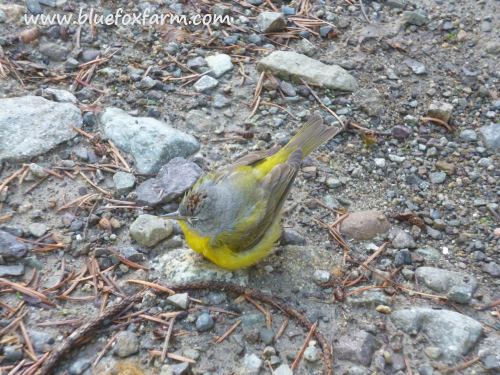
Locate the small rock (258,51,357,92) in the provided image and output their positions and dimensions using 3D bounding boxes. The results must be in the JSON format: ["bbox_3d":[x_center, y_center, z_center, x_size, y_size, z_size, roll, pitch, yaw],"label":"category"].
[{"bbox_3d":[0.034,-0.070,0.601,0.063,0.016,0.025,18,48,17],"label":"small rock"}]

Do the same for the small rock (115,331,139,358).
[{"bbox_3d":[-0.057,0.073,0.462,0.011,0.010,0.014,0,45,0],"label":"small rock"}]

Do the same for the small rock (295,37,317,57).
[{"bbox_3d":[0.038,-0.092,0.657,0.012,0.008,0.013,-14,47,-14],"label":"small rock"}]

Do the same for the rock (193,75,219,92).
[{"bbox_3d":[-0.027,-0.064,0.610,0.015,0.006,0.010,-26,51,-24],"label":"rock"}]

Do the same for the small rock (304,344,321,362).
[{"bbox_3d":[0.029,0.078,0.469,0.008,0.006,0.008,0,45,0],"label":"small rock"}]

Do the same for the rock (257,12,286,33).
[{"bbox_3d":[0.014,-0.106,0.639,0.019,0.011,0.015,0,45,0],"label":"rock"}]

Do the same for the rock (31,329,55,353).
[{"bbox_3d":[-0.100,0.075,0.481,0.011,0.006,0.009,0,44,0],"label":"rock"}]

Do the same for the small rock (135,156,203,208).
[{"bbox_3d":[-0.045,-0.003,0.557,0.042,0.013,0.022,-30,52,-28],"label":"small rock"}]

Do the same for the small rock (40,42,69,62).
[{"bbox_3d":[-0.123,-0.085,0.622,0.019,0.008,0.015,7,45,7],"label":"small rock"}]

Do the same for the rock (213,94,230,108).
[{"bbox_3d":[-0.018,-0.053,0.613,0.010,0.006,0.009,0,44,0],"label":"rock"}]

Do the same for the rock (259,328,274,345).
[{"bbox_3d":[0.008,0.071,0.476,0.008,0.005,0.008,0,45,0],"label":"rock"}]

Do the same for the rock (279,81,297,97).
[{"bbox_3d":[0.024,-0.062,0.628,0.008,0.006,0.013,-26,51,-24],"label":"rock"}]

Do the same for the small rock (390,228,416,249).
[{"bbox_3d":[0.083,0.028,0.537,0.013,0.008,0.012,0,45,0],"label":"small rock"}]

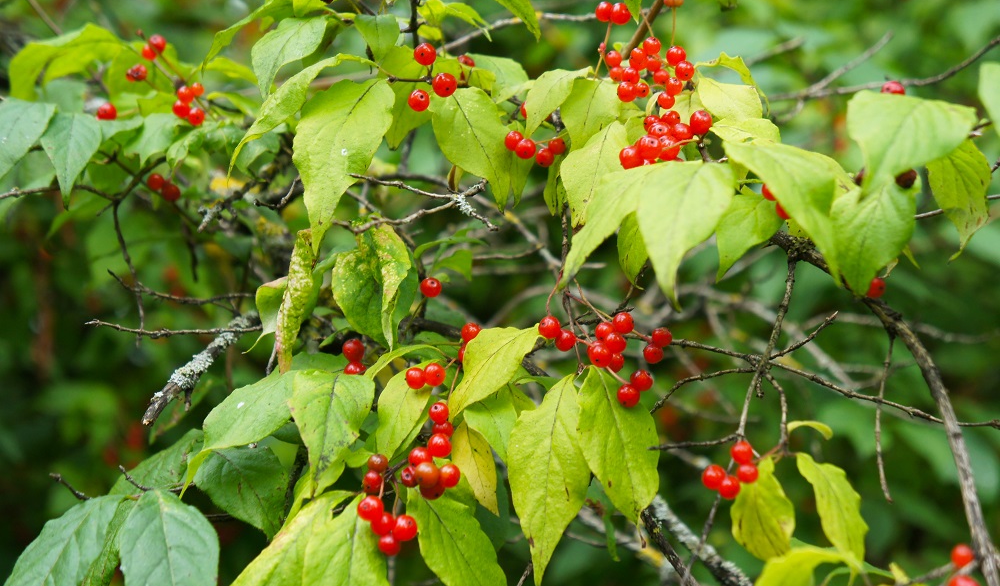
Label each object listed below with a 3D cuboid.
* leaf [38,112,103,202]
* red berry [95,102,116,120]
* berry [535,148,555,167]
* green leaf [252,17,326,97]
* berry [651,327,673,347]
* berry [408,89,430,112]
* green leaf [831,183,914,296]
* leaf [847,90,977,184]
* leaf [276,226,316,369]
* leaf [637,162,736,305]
[{"bbox_3d":[-0.189,-0.059,1.000,0.027,0.048,0.014,4,-32,0],"label":"leaf"},{"bbox_3d":[-0.155,-0.072,0.900,0.008,0.008,0.008,0,10,0],"label":"red berry"},{"bbox_3d":[0.017,-0.051,0.860,0.008,0.008,0.008,0,8,0],"label":"berry"},{"bbox_3d":[-0.080,-0.089,0.860,0.019,0.041,0.008,39,-25,0],"label":"green leaf"},{"bbox_3d":[0.058,0.016,0.820,0.008,0.007,0.008,0,10,0],"label":"berry"},{"bbox_3d":[-0.028,-0.068,0.800,0.008,0.008,0.008,0,10,0],"label":"berry"},{"bbox_3d":[0.138,-0.021,0.840,0.030,0.054,0.010,8,-32,0],"label":"green leaf"},{"bbox_3d":[0.129,-0.048,0.720,0.037,0.014,0.053,21,50,20],"label":"leaf"},{"bbox_3d":[-0.075,0.003,0.830,0.012,0.053,0.013,5,-9,18],"label":"leaf"},{"bbox_3d":[0.064,-0.021,0.770,0.034,0.059,0.015,16,-31,-5],"label":"leaf"}]

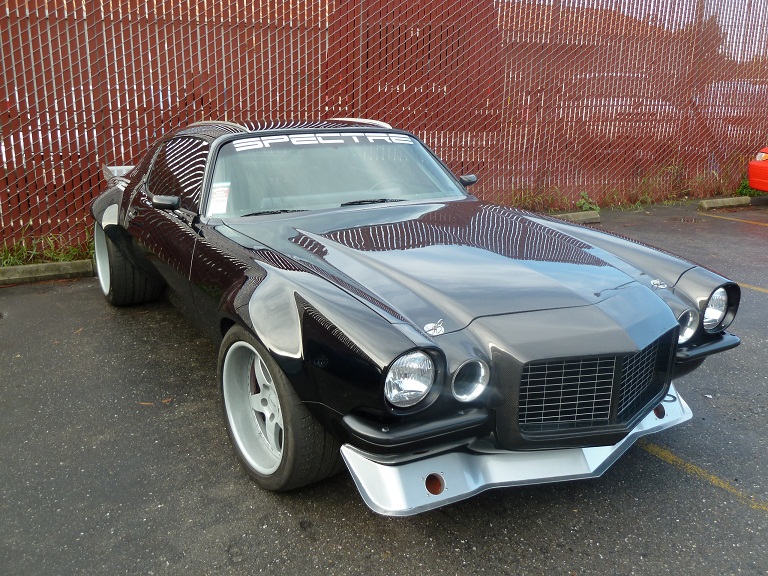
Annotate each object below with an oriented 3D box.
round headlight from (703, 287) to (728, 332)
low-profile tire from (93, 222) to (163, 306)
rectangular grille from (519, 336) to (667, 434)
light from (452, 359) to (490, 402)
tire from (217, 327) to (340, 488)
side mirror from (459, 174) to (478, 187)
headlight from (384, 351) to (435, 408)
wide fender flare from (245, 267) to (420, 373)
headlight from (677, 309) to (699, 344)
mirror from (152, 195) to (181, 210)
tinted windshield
[{"bbox_3d":[1.241,0.076,2.678,0.172,0.172,0.080,-9,18,-29],"label":"round headlight"},{"bbox_3d":[-1.812,-0.227,4.997,0.320,0.660,0.660,-9,18,-29],"label":"low-profile tire"},{"bbox_3d":[0.709,0.309,2.286,0.640,0.260,0.150,-9,18,-29],"label":"rectangular grille"},{"bbox_3d":[0.244,0.263,2.096,0.135,0.135,0.070,-9,18,-29],"label":"light"},{"bbox_3d":[-0.389,0.428,2.763,0.290,0.650,0.650,-11,20,-35],"label":"tire"},{"bbox_3d":[0.505,-0.633,4.191,0.130,0.070,0.070,-9,18,-29],"label":"side mirror"},{"bbox_3d":[0.068,0.257,2.009,0.172,0.172,0.080,-9,18,-29],"label":"headlight"},{"bbox_3d":[-0.285,0.117,2.308,0.260,0.290,0.900,-9,18,-29],"label":"wide fender flare"},{"bbox_3d":[1.084,0.134,2.575,0.135,0.135,0.070,-9,18,-29],"label":"headlight"},{"bbox_3d":[-1.019,-0.398,3.321,0.130,0.070,0.070,-9,18,-29],"label":"mirror"},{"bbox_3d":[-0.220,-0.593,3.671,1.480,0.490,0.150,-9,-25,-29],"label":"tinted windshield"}]

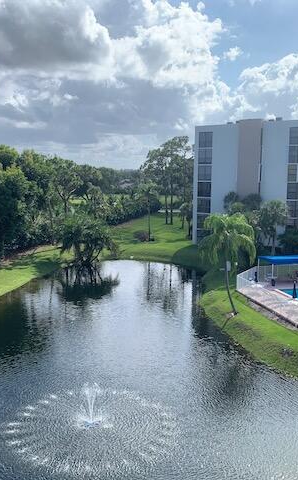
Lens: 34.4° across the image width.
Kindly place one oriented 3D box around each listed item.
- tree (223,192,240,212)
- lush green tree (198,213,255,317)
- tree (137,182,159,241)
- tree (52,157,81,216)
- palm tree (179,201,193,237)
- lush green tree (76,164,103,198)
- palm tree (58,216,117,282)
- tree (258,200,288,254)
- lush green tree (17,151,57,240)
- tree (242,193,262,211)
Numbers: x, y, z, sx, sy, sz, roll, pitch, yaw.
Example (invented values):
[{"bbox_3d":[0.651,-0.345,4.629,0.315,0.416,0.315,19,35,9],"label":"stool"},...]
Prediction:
[{"bbox_3d":[13.580,-3.421,79.311,2.630,8.800,2.630,0,8,0],"label":"tree"},{"bbox_3d":[6.896,2.100,42.421,4.920,9.070,4.920,0,8,0],"label":"lush green tree"},{"bbox_3d":[-0.267,-4.972,85.655,4.270,10.480,4.270,0,8,0],"label":"tree"},{"bbox_3d":[-16.708,-9.214,97.677,6.080,15.280,6.080,0,8,0],"label":"tree"},{"bbox_3d":[6.967,-3.743,89.313,2.497,7.041,2.419,1,8,0],"label":"palm tree"},{"bbox_3d":[-20.412,-18.478,164.912,9.318,13.000,8.645,1,8,0],"label":"lush green tree"},{"bbox_3d":[-8.766,-0.120,68.670,8.550,7.060,8.550,0,8,0],"label":"palm tree"},{"bbox_3d":[18.372,-1.790,71.510,4.284,7.997,4.150,1,8,0],"label":"tree"},{"bbox_3d":[-19.989,-7.856,85.749,7.460,15.960,7.460,0,8,0],"label":"lush green tree"},{"bbox_3d":[16.448,-3.182,77.324,3.210,8.880,3.210,0,8,0],"label":"tree"}]

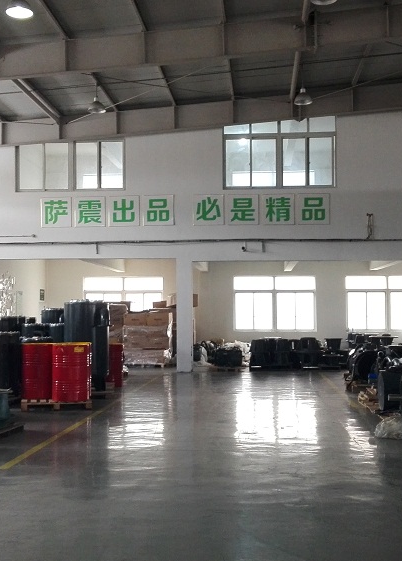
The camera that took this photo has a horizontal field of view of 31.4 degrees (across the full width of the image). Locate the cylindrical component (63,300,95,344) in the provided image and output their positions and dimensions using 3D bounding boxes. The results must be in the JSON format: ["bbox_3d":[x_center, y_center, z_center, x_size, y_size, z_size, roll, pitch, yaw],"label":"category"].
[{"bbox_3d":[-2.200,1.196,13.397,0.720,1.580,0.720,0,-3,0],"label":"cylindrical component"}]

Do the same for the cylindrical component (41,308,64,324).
[{"bbox_3d":[-3.154,1.348,15.285,0.500,1.477,0.500,0,-3,0],"label":"cylindrical component"}]

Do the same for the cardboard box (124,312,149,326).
[{"bbox_3d":[-1.828,1.125,20.658,0.712,0.370,0.500,0,-3,5],"label":"cardboard box"}]

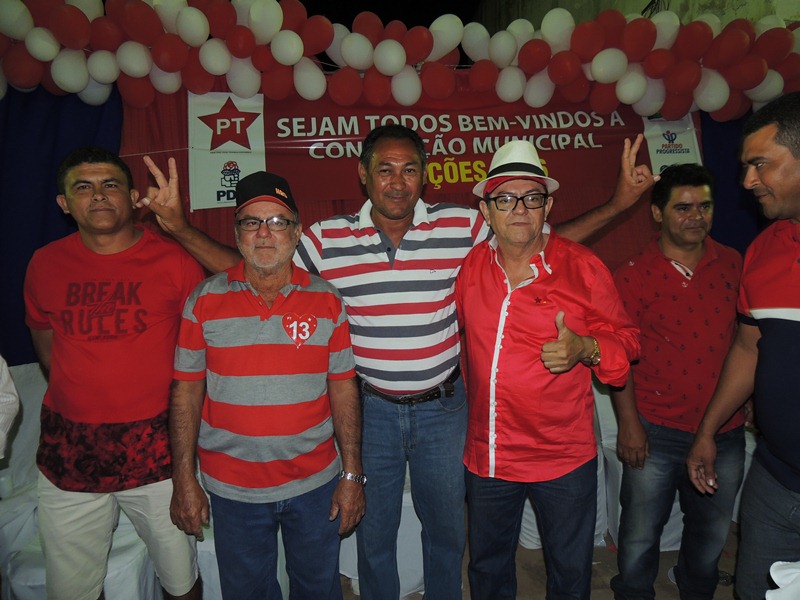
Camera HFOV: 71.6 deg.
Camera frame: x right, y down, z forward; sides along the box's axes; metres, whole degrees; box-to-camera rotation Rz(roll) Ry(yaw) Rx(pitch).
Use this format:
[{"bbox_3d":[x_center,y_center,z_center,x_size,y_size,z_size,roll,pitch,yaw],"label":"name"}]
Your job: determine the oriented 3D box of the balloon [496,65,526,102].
[{"bbox_3d":[0.583,-1.129,2.900,0.165,0.190,0.165,-1,5,0],"label":"balloon"}]

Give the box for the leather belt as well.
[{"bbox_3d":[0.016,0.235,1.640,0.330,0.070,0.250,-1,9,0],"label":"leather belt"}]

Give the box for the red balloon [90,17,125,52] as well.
[{"bbox_3d":[-1.355,-1.230,2.570,0.145,0.155,0.160,0,6,0],"label":"red balloon"}]

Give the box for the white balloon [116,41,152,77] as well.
[{"bbox_3d":[-1.374,-1.247,2.870,0.178,0.190,0.178,-1,5,0],"label":"white balloon"}]

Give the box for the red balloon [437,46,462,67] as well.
[{"bbox_3d":[0.213,-1.163,2.650,0.150,0.165,0.155,0,6,0],"label":"red balloon"}]

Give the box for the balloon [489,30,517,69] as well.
[{"bbox_3d":[0.536,-1.310,2.900,0.147,0.182,0.160,-1,9,0],"label":"balloon"}]

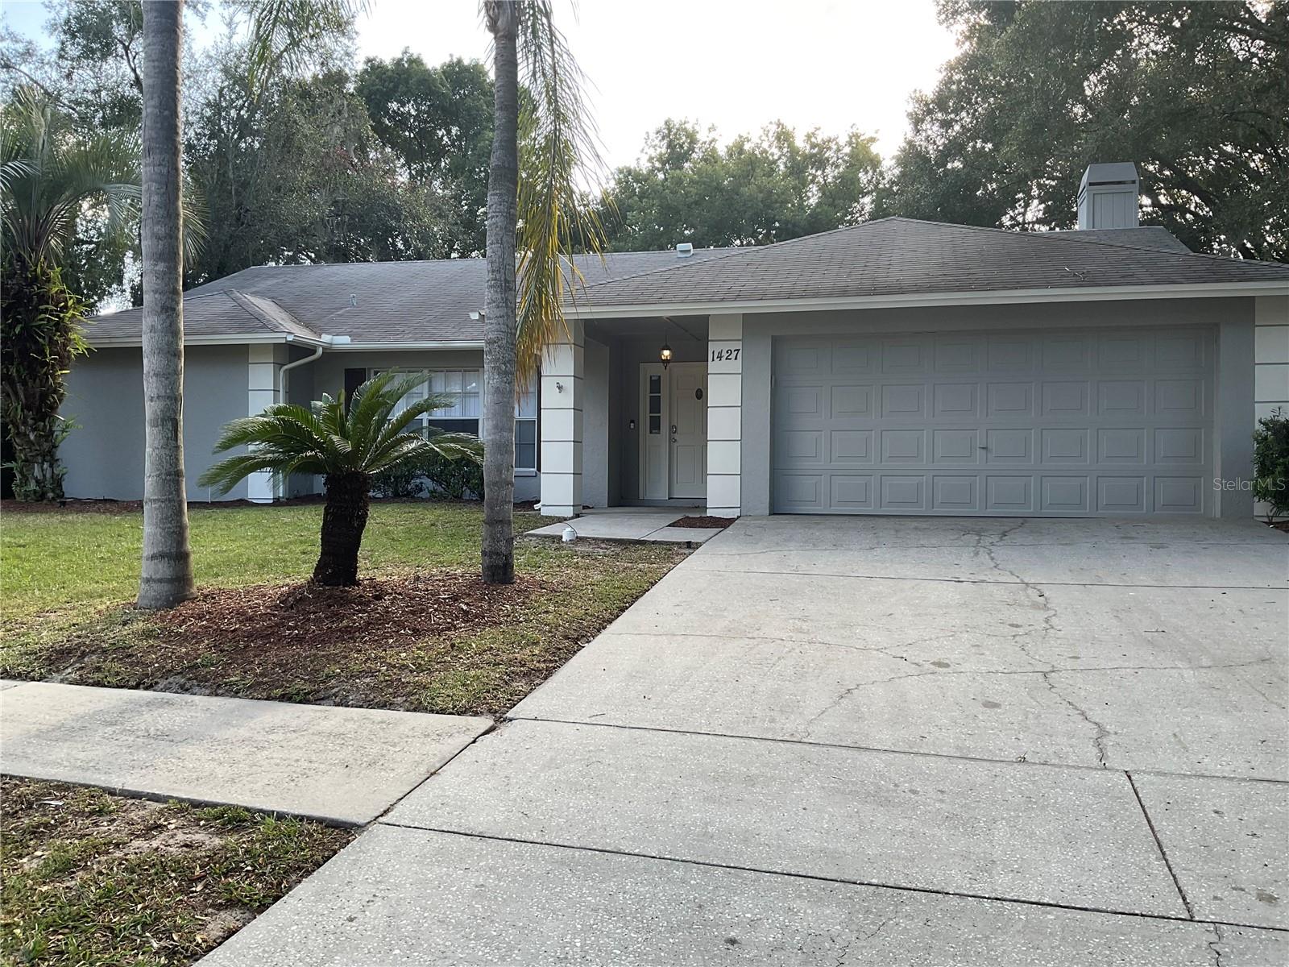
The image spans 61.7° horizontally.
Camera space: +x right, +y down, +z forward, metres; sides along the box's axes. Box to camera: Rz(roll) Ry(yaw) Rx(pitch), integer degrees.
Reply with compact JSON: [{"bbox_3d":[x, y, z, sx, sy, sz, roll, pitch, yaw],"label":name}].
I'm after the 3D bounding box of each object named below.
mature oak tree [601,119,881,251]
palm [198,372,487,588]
[{"bbox_3d":[2.950,-5.400,33.000,9.200,11.200,9.000,0,0,0],"label":"mature oak tree"},{"bbox_3d":[-2.680,-0.050,9.600,2.550,1.920,2.400,0,0,0],"label":"palm"}]

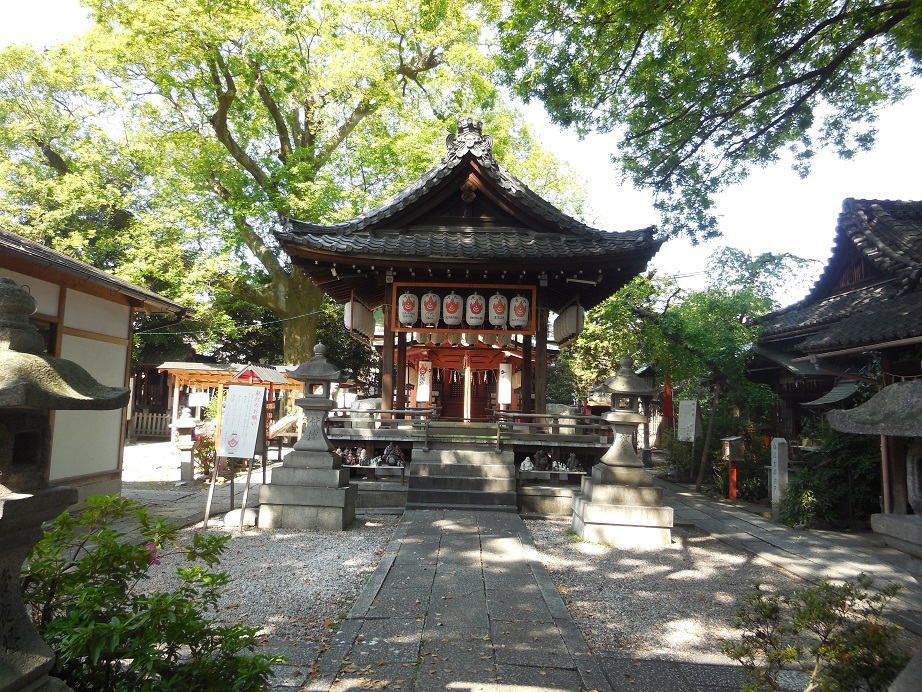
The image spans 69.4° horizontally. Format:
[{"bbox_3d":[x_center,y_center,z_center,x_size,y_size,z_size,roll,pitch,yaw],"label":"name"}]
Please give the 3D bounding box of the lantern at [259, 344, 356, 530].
[{"bbox_3d":[-2.021,1.194,9.174,1.080,2.443,1.050,1,-6,1],"label":"lantern"}]

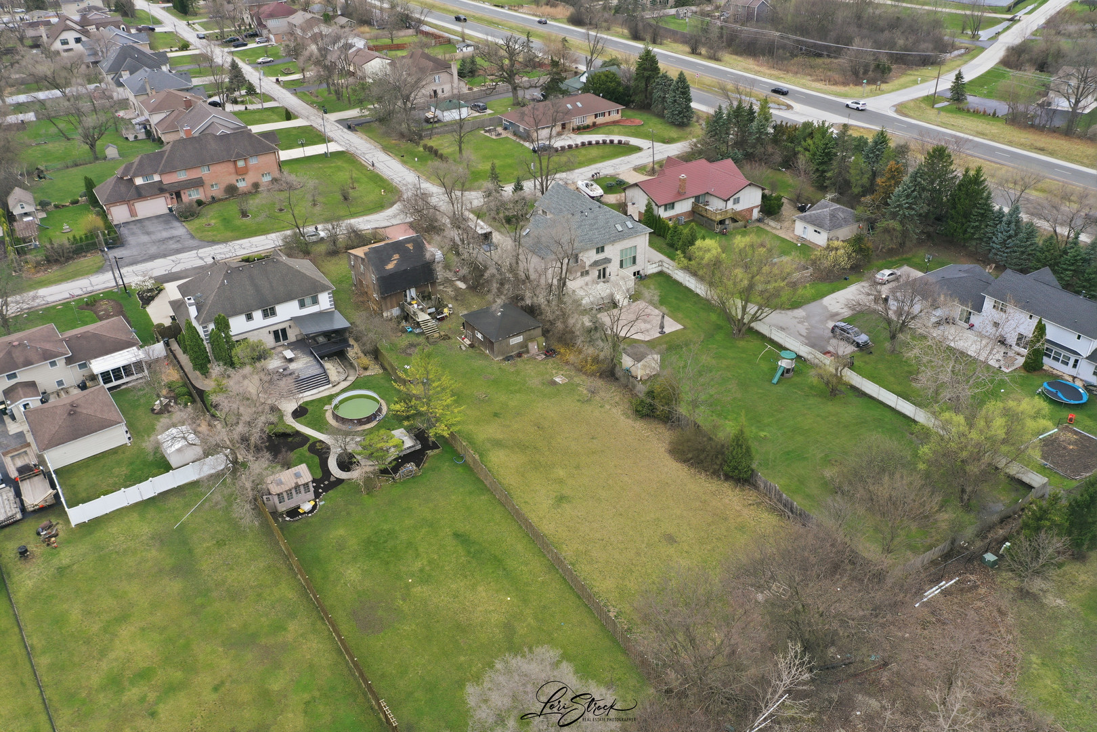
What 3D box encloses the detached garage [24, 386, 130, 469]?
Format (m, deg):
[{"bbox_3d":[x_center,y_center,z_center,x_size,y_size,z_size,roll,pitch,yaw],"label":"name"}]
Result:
[{"bbox_3d":[-51.720,6.090,93.370,8.460,4.550,9.640,-23,38,-30],"label":"detached garage"}]

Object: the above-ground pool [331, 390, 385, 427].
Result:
[{"bbox_3d":[-21.550,4.840,96.360,5.600,1.270,5.600,-2,32,1],"label":"above-ground pool"}]

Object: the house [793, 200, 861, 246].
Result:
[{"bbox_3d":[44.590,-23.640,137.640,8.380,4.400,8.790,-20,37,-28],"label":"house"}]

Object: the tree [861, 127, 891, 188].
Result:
[{"bbox_3d":[58.350,-36.120,150.440,5.250,11.600,5.250,-20,37,-28],"label":"tree"}]

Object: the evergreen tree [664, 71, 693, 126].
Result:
[{"bbox_3d":[27.854,-56.389,178.967,5.929,10.602,5.929,-2,31,0],"label":"evergreen tree"}]

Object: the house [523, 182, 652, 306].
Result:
[{"bbox_3d":[3.800,-19.520,126.290,16.360,10.000,22.220,-20,37,-28],"label":"house"}]

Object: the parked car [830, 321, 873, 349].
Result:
[{"bbox_3d":[37.560,-3.880,105.840,1.840,1.620,4.550,-22,37,-28],"label":"parked car"}]

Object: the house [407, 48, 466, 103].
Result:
[{"bbox_3d":[-30.920,-73.210,214.120,15.700,9.400,12.400,-23,38,-30],"label":"house"}]

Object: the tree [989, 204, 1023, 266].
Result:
[{"bbox_3d":[63.045,-18.129,116.462,4.563,8.004,4.563,-2,31,0],"label":"tree"}]

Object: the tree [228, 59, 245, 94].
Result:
[{"bbox_3d":[-80.930,-74.100,219.230,4.970,9.200,4.970,-20,36,-25],"label":"tree"}]

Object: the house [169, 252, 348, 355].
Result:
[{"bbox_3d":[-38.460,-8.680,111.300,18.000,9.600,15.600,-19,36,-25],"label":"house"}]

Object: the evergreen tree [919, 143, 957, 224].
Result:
[{"bbox_3d":[58.540,-26.622,126.600,5.678,12.256,5.678,-2,31,0],"label":"evergreen tree"}]

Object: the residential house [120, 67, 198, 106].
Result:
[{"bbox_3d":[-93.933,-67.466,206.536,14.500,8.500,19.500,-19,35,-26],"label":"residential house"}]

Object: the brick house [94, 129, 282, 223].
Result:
[{"bbox_3d":[-64.240,-36.580,155.060,34.340,8.900,14.640,-20,37,-28],"label":"brick house"}]

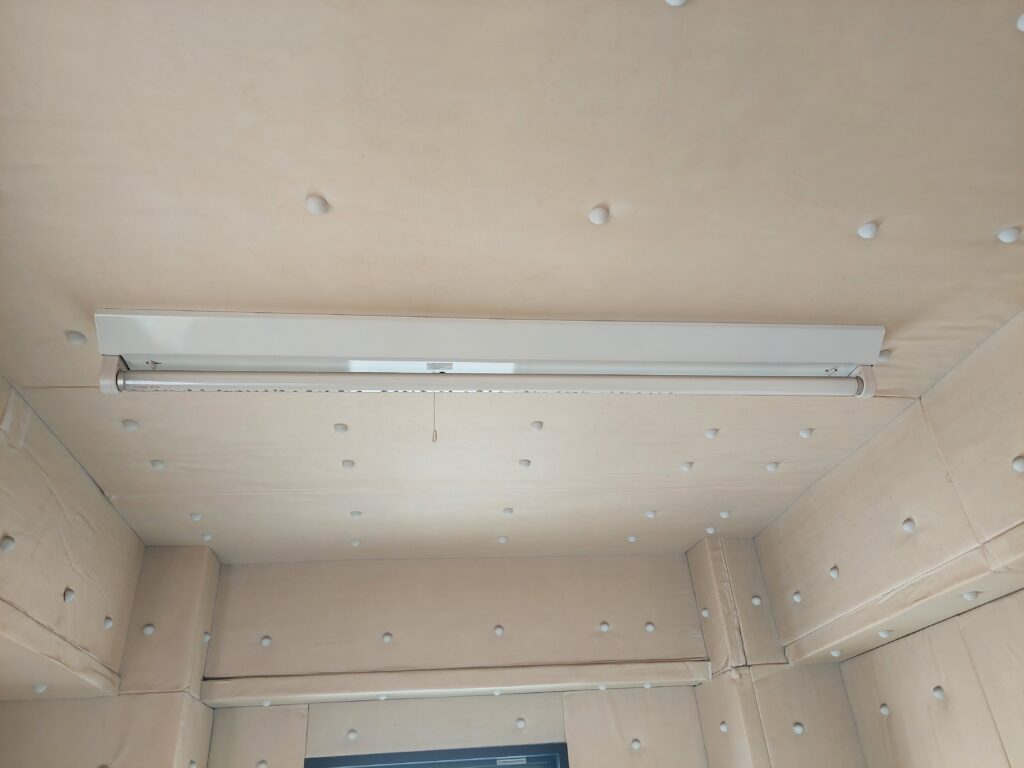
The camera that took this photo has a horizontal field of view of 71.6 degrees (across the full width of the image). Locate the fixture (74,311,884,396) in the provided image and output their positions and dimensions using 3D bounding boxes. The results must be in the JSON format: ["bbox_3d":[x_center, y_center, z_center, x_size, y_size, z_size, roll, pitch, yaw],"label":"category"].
[{"bbox_3d":[0.010,-0.026,1.152,1.250,0.100,0.138,1,-33,-8],"label":"fixture"}]

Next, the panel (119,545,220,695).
[{"bbox_3d":[-0.857,0.605,1.796,0.155,0.349,0.138,1,-33,-8],"label":"panel"}]

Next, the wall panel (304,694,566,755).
[{"bbox_3d":[-0.202,0.936,1.952,0.703,0.132,0.030,1,-33,-8],"label":"wall panel"}]

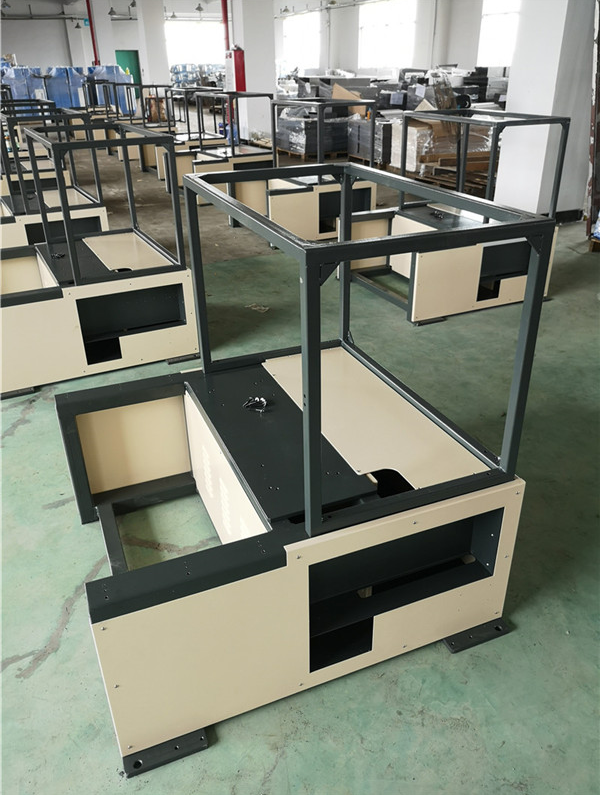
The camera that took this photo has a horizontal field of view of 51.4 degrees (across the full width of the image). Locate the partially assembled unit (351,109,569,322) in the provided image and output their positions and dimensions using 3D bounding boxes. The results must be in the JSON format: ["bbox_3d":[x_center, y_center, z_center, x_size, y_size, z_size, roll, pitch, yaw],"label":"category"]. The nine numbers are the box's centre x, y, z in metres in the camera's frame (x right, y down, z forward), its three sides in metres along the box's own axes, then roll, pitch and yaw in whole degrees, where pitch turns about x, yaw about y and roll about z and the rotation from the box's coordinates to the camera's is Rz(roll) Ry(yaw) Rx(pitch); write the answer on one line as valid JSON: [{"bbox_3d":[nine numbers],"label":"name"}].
[{"bbox_3d":[1.032,-1.357,4.484,1.148,1.221,1.105,-13,30,-21],"label":"partially assembled unit"}]

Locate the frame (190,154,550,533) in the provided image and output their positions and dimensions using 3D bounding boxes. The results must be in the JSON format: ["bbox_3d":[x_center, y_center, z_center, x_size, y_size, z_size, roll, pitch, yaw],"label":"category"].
[{"bbox_3d":[0.102,-0.246,1.864,0.597,0.695,1.027,-12,30,-19],"label":"frame"}]

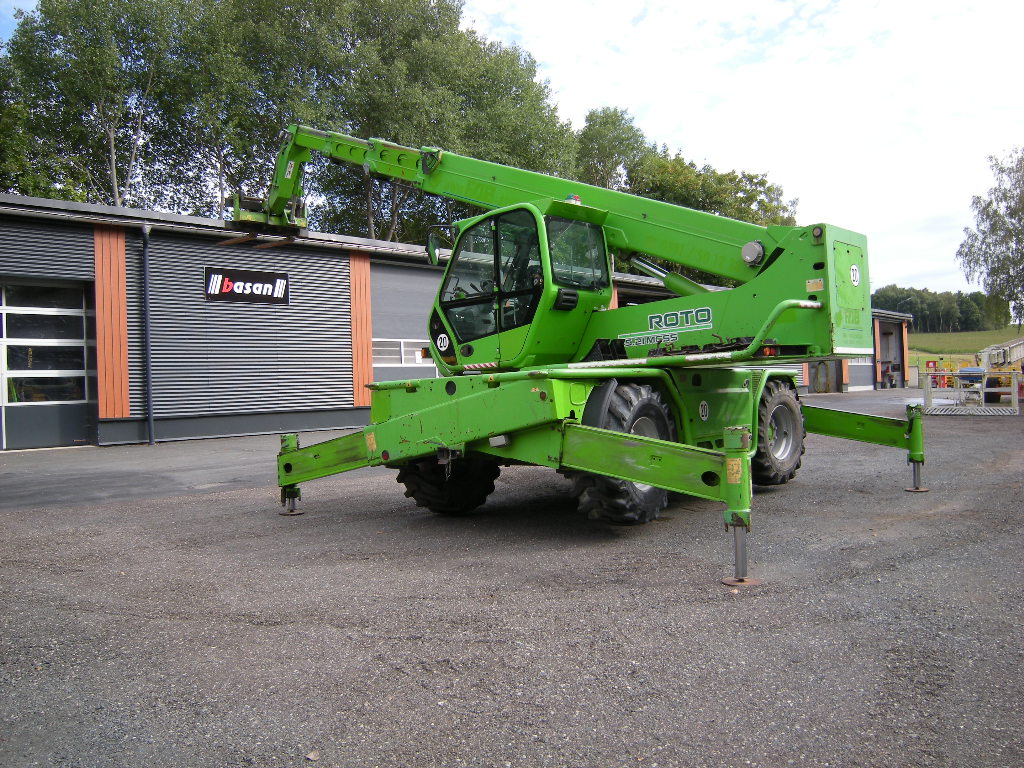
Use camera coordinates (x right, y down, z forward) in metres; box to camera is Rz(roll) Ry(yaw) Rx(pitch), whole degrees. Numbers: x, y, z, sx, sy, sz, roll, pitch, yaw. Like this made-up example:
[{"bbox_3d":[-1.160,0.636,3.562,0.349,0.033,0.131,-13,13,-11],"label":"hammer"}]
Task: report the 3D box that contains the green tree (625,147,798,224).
[{"bbox_3d":[12.802,-7.106,52.067,10.300,15.363,9.800,-2,0,0],"label":"green tree"}]

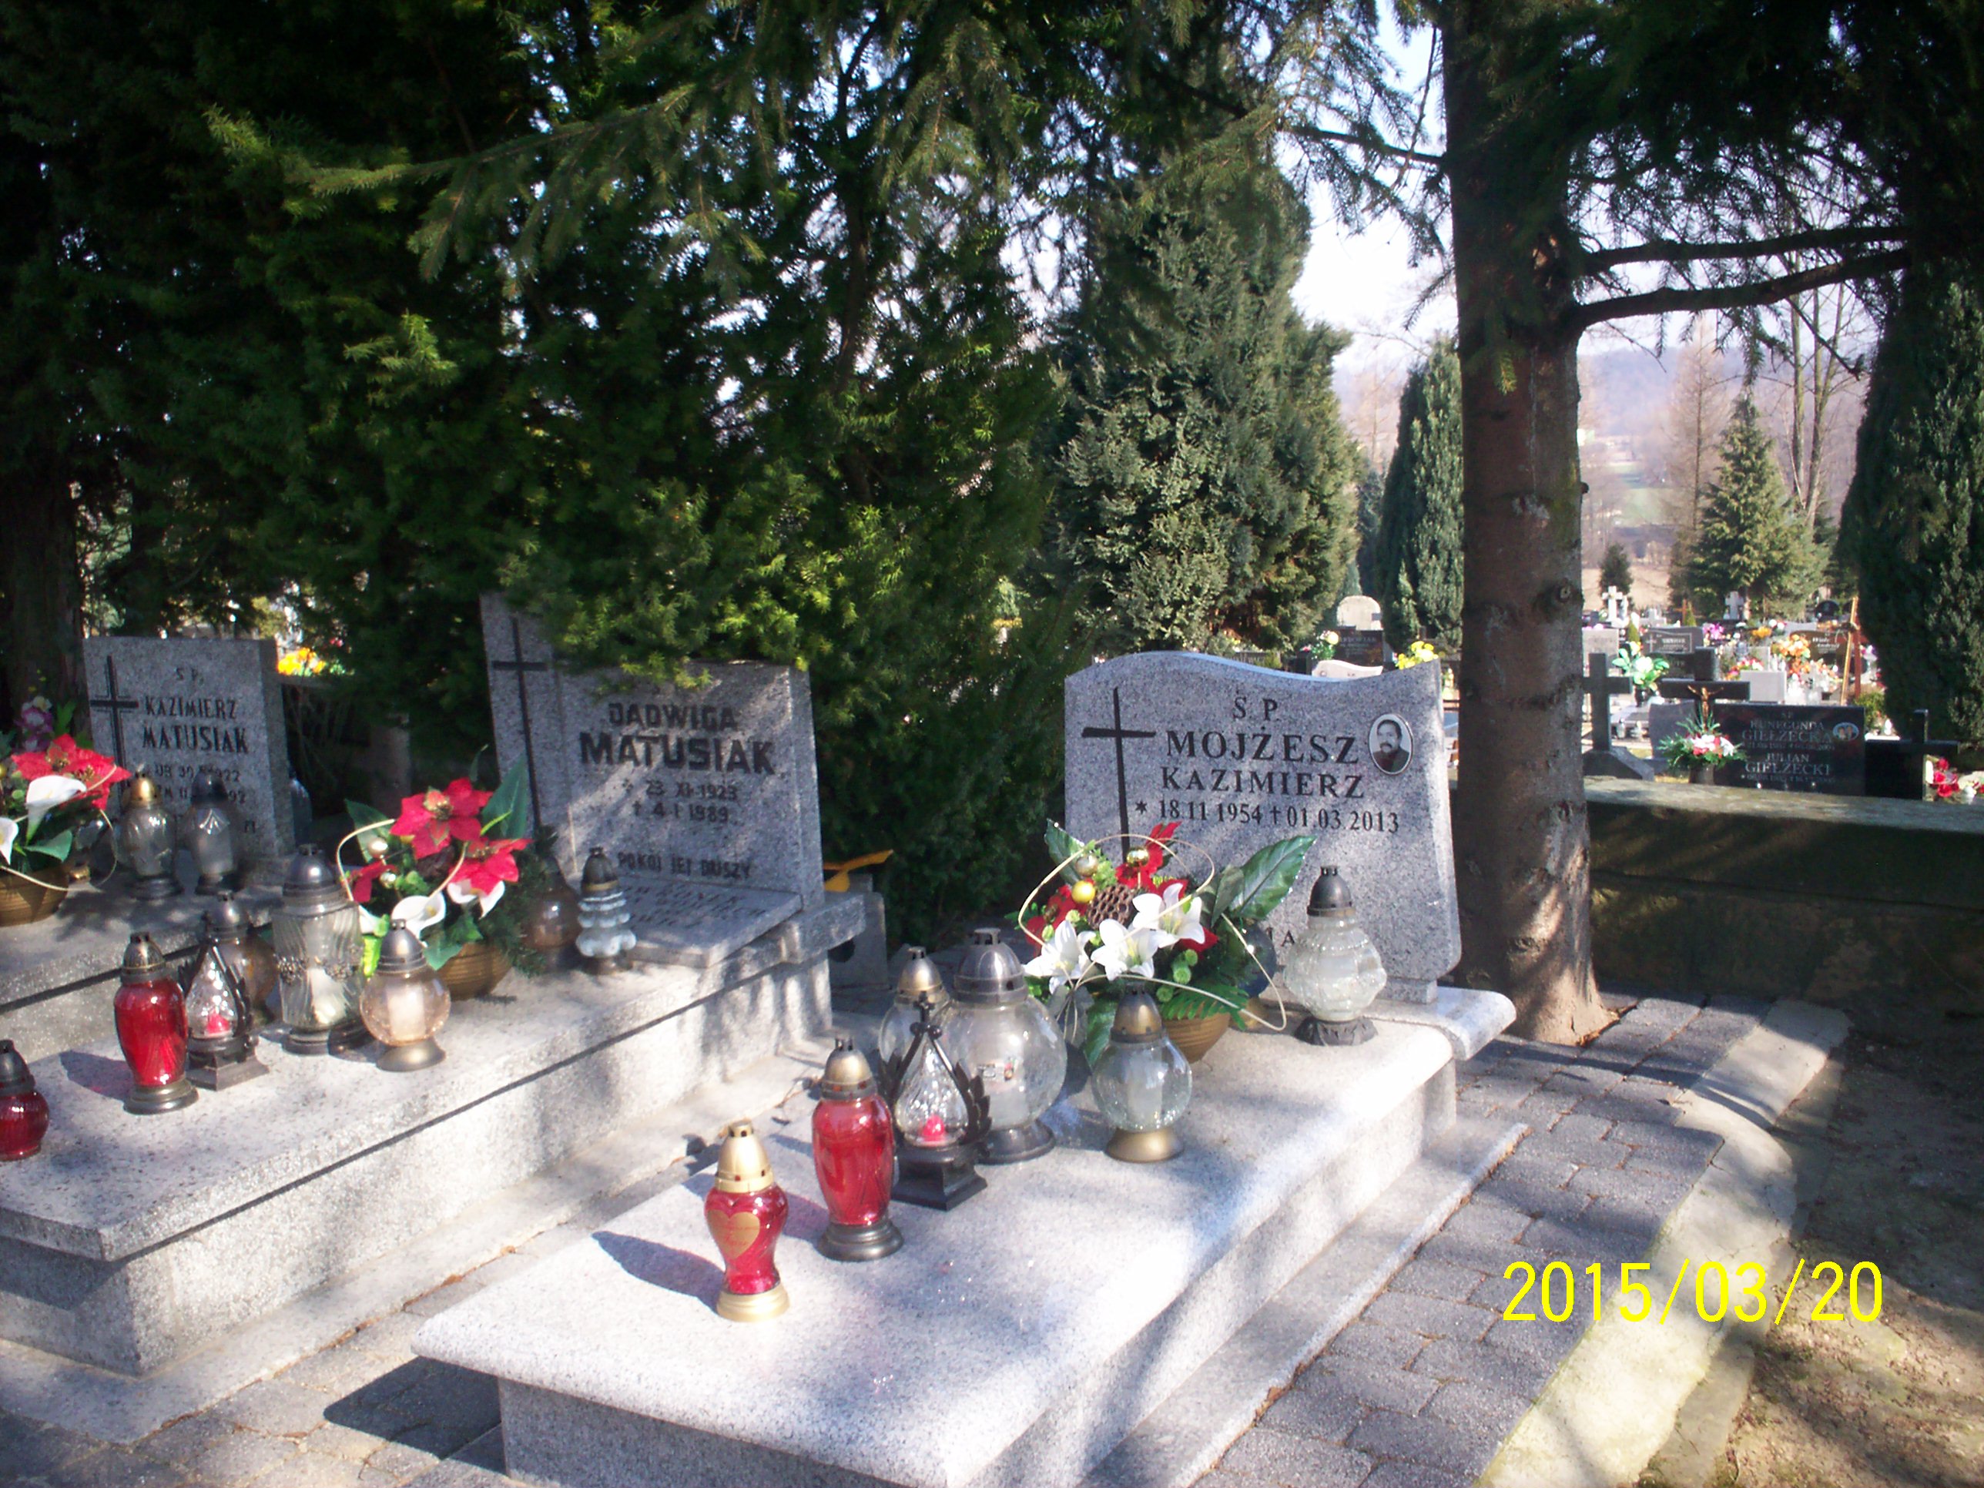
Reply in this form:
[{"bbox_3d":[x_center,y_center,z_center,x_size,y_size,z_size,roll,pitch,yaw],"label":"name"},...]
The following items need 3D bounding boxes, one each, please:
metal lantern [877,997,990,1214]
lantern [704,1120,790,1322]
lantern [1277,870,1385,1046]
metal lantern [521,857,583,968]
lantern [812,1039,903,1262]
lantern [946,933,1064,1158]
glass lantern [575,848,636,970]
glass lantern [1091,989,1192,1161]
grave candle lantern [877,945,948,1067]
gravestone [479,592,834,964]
[{"bbox_3d":[-0.099,0.546,3.212,0.135,0.318,0.123,1,8,31],"label":"metal lantern"},{"bbox_3d":[-0.338,0.648,2.835,0.116,0.266,0.116,-1,9,11],"label":"lantern"},{"bbox_3d":[0.648,0.396,3.941,0.195,0.325,0.195,1,8,31],"label":"lantern"},{"bbox_3d":[-0.963,0.366,4.522,0.140,0.244,0.140,1,8,31],"label":"metal lantern"},{"bbox_3d":[-0.203,0.588,3.027,0.128,0.311,0.128,-3,9,0],"label":"lantern"},{"bbox_3d":[0.022,0.485,3.382,0.205,0.375,0.205,-3,7,0],"label":"lantern"},{"bbox_3d":[-0.832,0.350,4.417,0.129,0.258,0.129,-3,9,0],"label":"glass lantern"},{"bbox_3d":[0.243,0.533,3.366,0.164,0.264,0.164,-3,9,0],"label":"glass lantern"},{"bbox_3d":[-0.121,0.499,3.671,0.162,0.275,0.162,-3,9,0],"label":"grave candle lantern"},{"bbox_3d":[-0.965,0.044,4.928,0.950,0.770,0.530,1,8,31],"label":"gravestone"}]

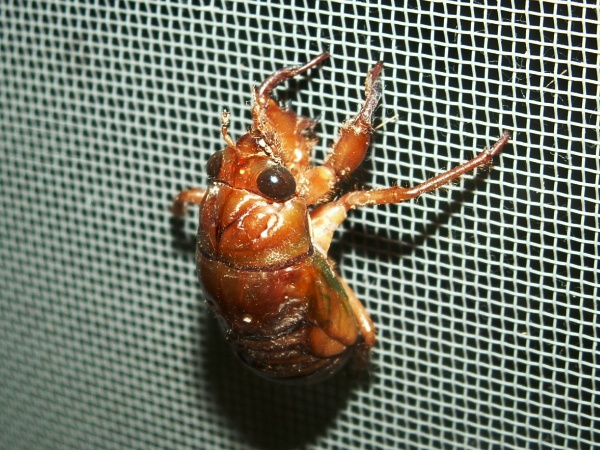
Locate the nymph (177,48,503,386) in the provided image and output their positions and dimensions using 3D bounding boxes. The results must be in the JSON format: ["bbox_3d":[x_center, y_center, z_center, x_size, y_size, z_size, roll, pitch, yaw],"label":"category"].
[{"bbox_3d":[0.001,0.001,0.110,0.037,0.035,0.020,5,20,33],"label":"nymph"}]

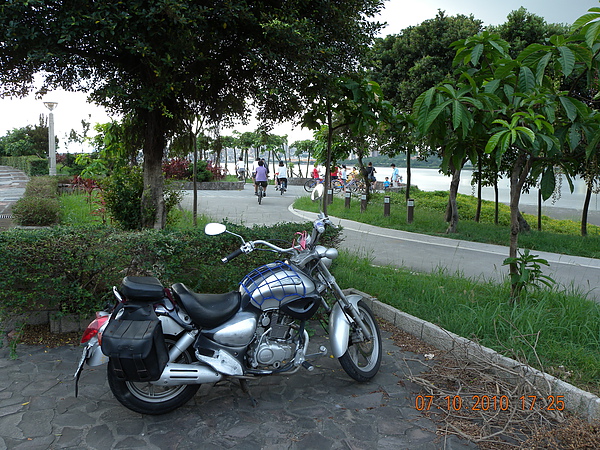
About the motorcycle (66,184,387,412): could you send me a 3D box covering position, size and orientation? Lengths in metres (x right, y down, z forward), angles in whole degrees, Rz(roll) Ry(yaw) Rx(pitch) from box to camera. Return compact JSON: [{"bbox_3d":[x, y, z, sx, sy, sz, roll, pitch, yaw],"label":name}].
[{"bbox_3d":[-0.371,0.475,3.320,2.130,1.450,0.850,-2,8,-20],"label":"motorcycle"}]

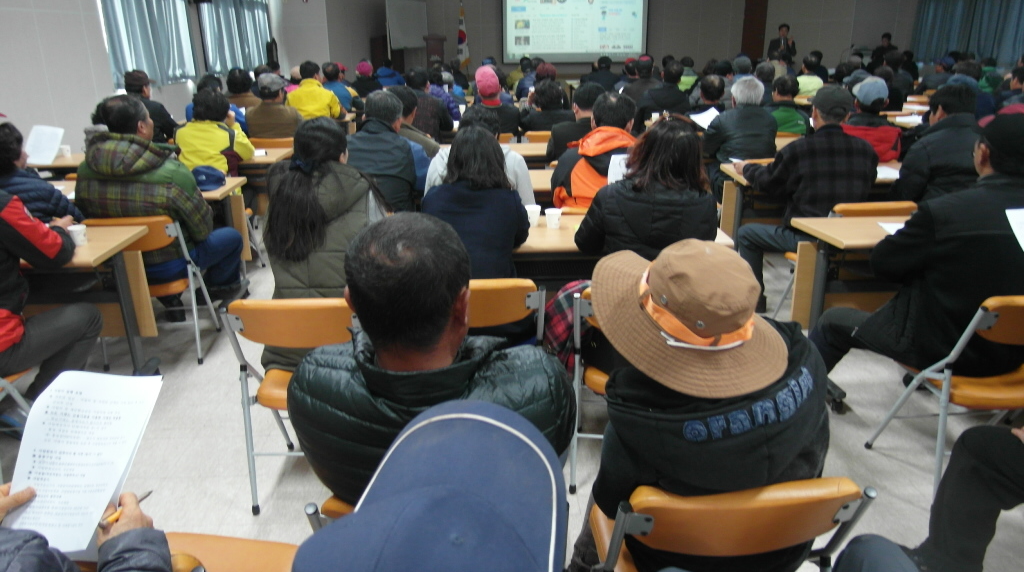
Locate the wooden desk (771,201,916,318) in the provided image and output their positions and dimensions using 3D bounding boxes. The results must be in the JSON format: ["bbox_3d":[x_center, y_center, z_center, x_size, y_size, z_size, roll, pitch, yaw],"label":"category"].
[{"bbox_3d":[2.183,0.083,3.255,1.720,0.735,0.470,-2,18,-4],"label":"wooden desk"}]

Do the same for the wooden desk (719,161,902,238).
[{"bbox_3d":[2.394,-0.426,4.801,1.800,0.720,0.600,-1,19,0],"label":"wooden desk"}]

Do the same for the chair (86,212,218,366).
[{"bbox_3d":[-1.886,-0.028,3.757,0.480,0.785,0.490,-3,19,-7],"label":"chair"}]

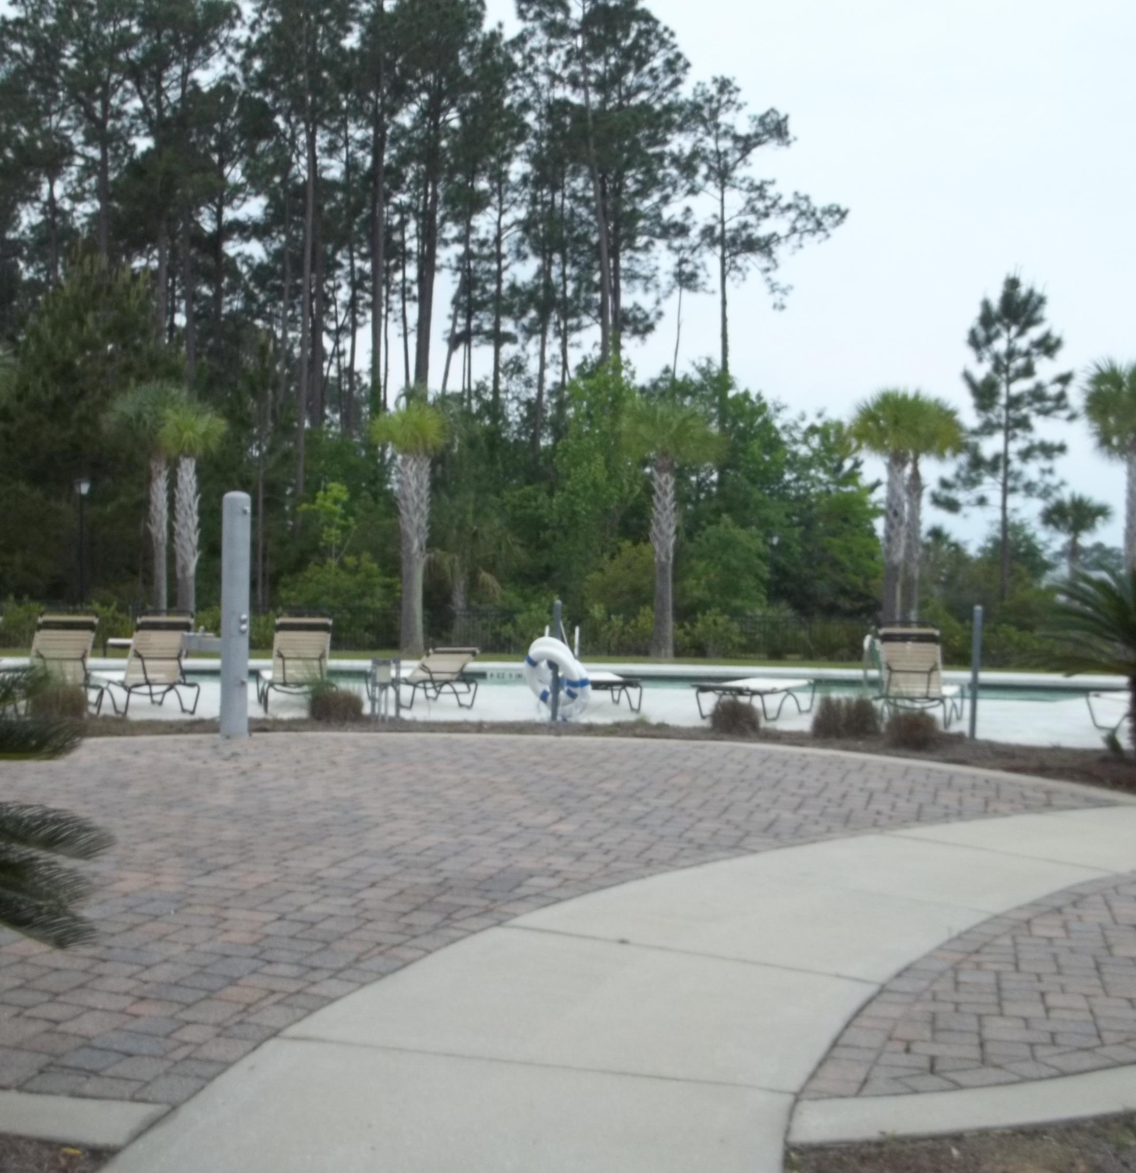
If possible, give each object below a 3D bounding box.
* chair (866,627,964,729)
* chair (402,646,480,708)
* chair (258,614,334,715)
[{"bbox_3d":[3.560,0.900,15.100,0.690,0.980,1.700,1,0,20],"label":"chair"},{"bbox_3d":[-1.580,1.000,16.500,0.680,0.660,1.720,1,0,-26],"label":"chair"},{"bbox_3d":[-2.988,0.797,16.194,0.680,1.040,1.600,1,-1,-14],"label":"chair"}]

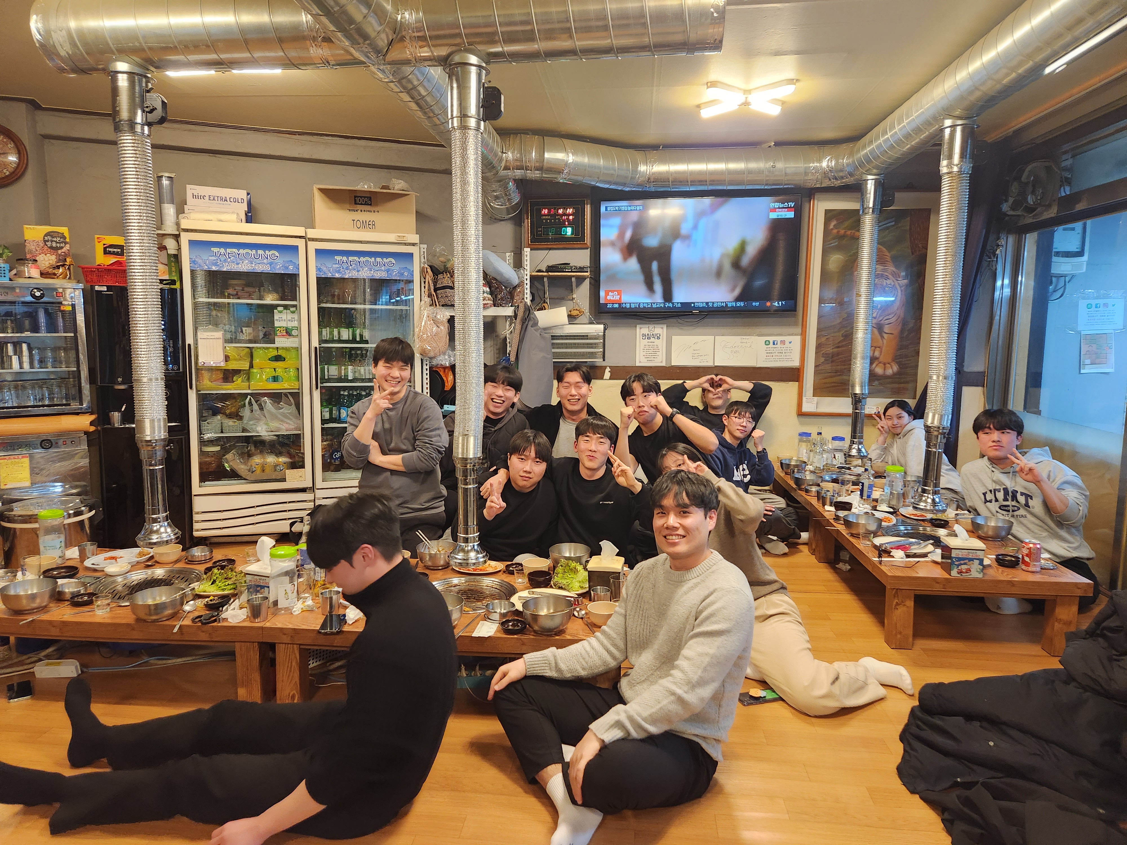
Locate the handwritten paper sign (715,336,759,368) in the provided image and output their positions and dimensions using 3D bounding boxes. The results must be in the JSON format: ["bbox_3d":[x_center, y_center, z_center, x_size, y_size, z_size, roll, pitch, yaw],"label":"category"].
[{"bbox_3d":[1.257,-0.517,5.447,0.297,0.210,0.006,1,7,5],"label":"handwritten paper sign"}]

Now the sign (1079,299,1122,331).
[{"bbox_3d":[3.782,-0.757,5.270,0.297,0.210,0.006,1,7,5],"label":"sign"}]

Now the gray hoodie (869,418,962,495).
[{"bbox_3d":[2.313,0.233,4.900,0.460,0.500,0.470,-4,8,-37],"label":"gray hoodie"}]

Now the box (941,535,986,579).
[{"bbox_3d":[1.607,0.539,3.012,0.132,0.134,0.125,1,6,6],"label":"box"}]

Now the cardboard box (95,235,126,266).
[{"bbox_3d":[-2.764,-1.022,4.650,0.235,0.275,0.110,-2,6,-25],"label":"cardboard box"}]

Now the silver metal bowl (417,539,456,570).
[{"bbox_3d":[-0.504,0.536,2.990,0.160,0.086,0.160,0,7,0],"label":"silver metal bowl"}]

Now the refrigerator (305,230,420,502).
[{"bbox_3d":[-1.322,-0.274,4.891,0.652,1.812,0.660,-2,7,-22],"label":"refrigerator"}]

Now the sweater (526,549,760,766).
[{"bbox_3d":[0.245,0.644,2.060,0.560,0.540,0.520,-5,8,-44],"label":"sweater"}]

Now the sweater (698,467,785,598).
[{"bbox_3d":[0.609,0.392,2.720,0.460,0.520,0.380,6,8,37],"label":"sweater"}]

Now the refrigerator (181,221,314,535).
[{"bbox_3d":[-1.935,-0.254,4.643,0.642,1.819,0.660,-2,7,-22],"label":"refrigerator"}]

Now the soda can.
[{"bbox_3d":[1.862,0.530,2.978,0.066,0.122,0.066,1,7,5],"label":"soda can"}]

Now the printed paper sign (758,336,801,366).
[{"bbox_3d":[1.561,-0.514,5.419,0.297,0.210,0.006,1,7,5],"label":"printed paper sign"}]

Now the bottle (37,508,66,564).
[{"bbox_3d":[-2.084,0.465,3.045,0.092,0.218,0.092,0,6,0],"label":"bottle"}]

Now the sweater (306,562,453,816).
[{"bbox_3d":[-0.471,0.661,1.950,0.390,0.610,0.480,1,7,5],"label":"sweater"}]

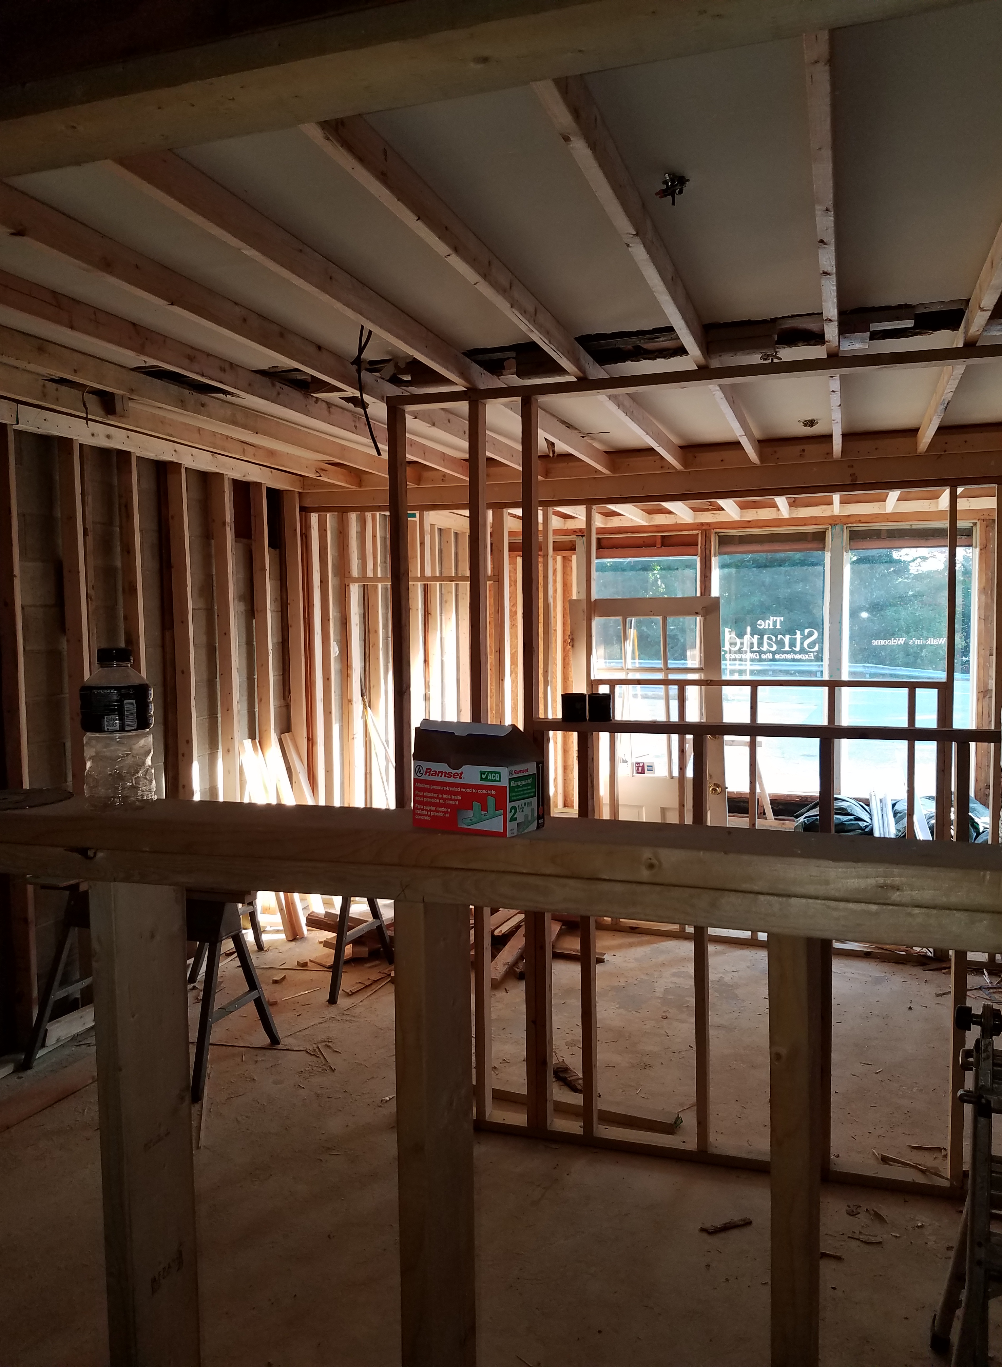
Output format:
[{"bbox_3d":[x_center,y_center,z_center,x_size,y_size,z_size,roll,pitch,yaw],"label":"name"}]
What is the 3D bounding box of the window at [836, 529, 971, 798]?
[{"bbox_3d":[3.409,-0.196,8.589,1.050,2.260,0.100,0,4,18],"label":"window"}]

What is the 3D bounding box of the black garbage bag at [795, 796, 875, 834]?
[{"bbox_3d":[2.694,1.124,8.314,0.660,0.400,0.500,0,4,18],"label":"black garbage bag"}]

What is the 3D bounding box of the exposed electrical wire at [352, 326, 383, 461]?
[{"bbox_3d":[-0.468,-1.017,3.600,0.100,0.420,0.100,0,4,18],"label":"exposed electrical wire"}]

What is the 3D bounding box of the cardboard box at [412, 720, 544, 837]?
[{"bbox_3d":[-0.025,0.100,1.141,0.126,0.116,0.072,2,4,34],"label":"cardboard box"}]

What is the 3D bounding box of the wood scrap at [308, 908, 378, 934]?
[{"bbox_3d":[-0.942,1.425,6.101,0.450,0.090,0.130,1,4,32],"label":"wood scrap"}]

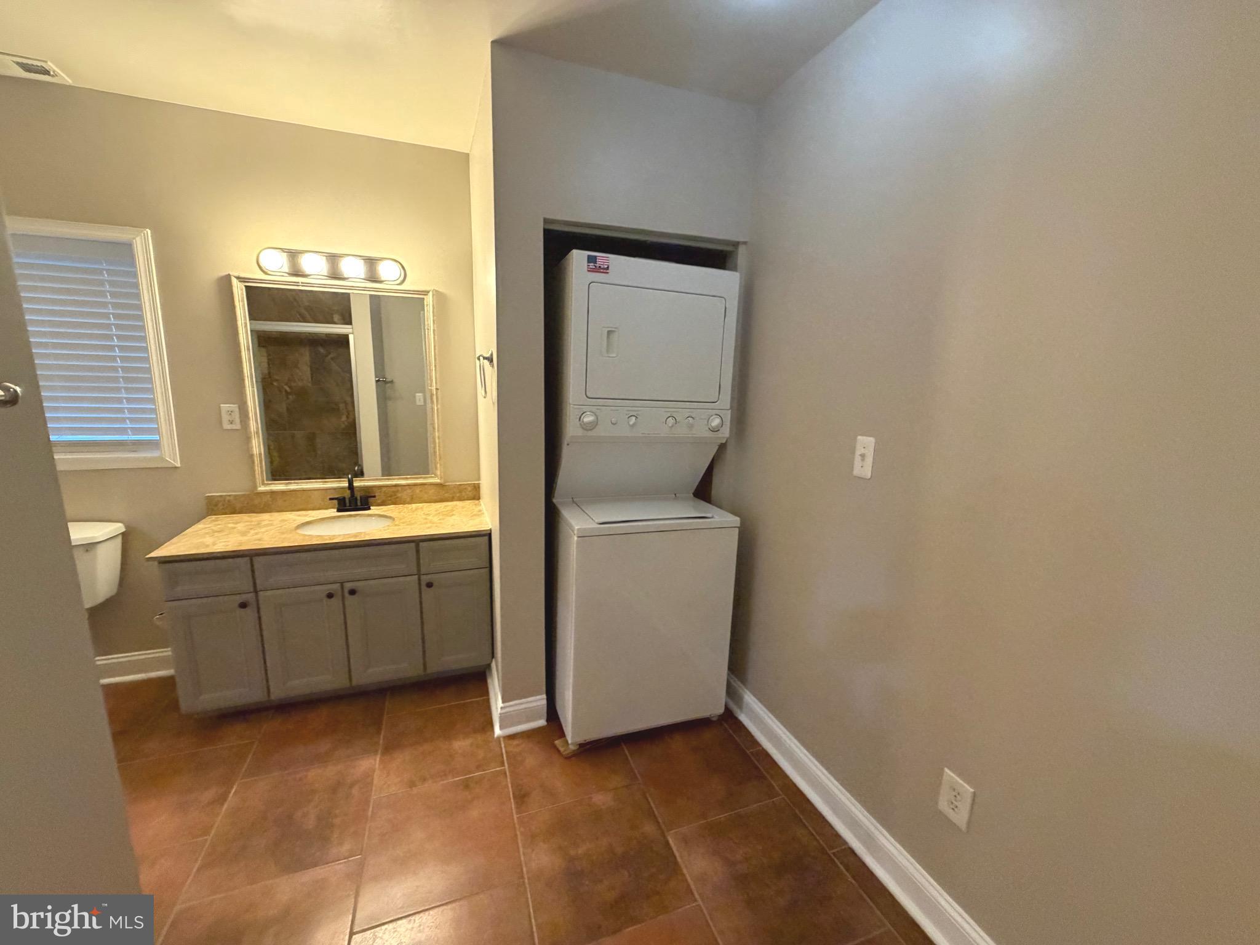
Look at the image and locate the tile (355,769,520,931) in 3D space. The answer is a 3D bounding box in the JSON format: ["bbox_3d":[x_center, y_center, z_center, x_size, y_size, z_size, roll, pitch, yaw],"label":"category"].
[{"bbox_3d":[-0.598,1.168,1.632,0.454,0.012,0.456,-2,12,-20],"label":"tile"}]

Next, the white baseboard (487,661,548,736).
[{"bbox_3d":[-0.525,0.959,2.314,0.216,0.141,0.478,-2,12,-20],"label":"white baseboard"}]

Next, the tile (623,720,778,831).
[{"bbox_3d":[0.258,1.131,1.950,0.458,0.012,0.454,-2,12,-20],"label":"tile"}]

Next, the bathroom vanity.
[{"bbox_3d":[-1.295,0.595,2.386,1.213,0.748,0.553,-2,12,-20],"label":"bathroom vanity"}]

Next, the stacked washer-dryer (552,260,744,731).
[{"bbox_3d":[0.007,0.094,2.303,0.686,1.894,0.740,-2,12,-20],"label":"stacked washer-dryer"}]

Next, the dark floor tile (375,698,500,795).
[{"bbox_3d":[-0.755,1.084,2.052,0.457,0.010,0.457,-2,12,-20],"label":"dark floor tile"}]

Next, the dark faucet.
[{"bbox_3d":[-1.335,0.099,2.445,0.205,0.190,0.130,-2,12,-20],"label":"dark faucet"}]

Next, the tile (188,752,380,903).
[{"bbox_3d":[-1.104,1.143,1.684,0.459,0.012,0.453,-2,12,-20],"label":"tile"}]

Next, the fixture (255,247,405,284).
[{"bbox_3d":[-1.350,-0.941,2.316,0.610,0.117,0.115,-2,12,-20],"label":"fixture"}]

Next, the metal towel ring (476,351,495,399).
[{"bbox_3d":[-0.550,-0.373,1.936,0.062,0.184,0.155,-2,12,-20],"label":"metal towel ring"}]

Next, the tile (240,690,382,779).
[{"bbox_3d":[-1.260,1.059,2.103,0.457,0.010,0.457,-2,12,-20],"label":"tile"}]

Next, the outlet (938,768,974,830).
[{"bbox_3d":[0.841,0.844,1.312,0.008,0.124,0.079,-2,12,-20],"label":"outlet"}]

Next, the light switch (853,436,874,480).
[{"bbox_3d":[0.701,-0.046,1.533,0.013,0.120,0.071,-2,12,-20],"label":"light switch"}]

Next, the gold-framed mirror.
[{"bbox_3d":[-1.357,-0.401,2.443,0.825,0.964,0.031,-2,12,-20],"label":"gold-framed mirror"}]

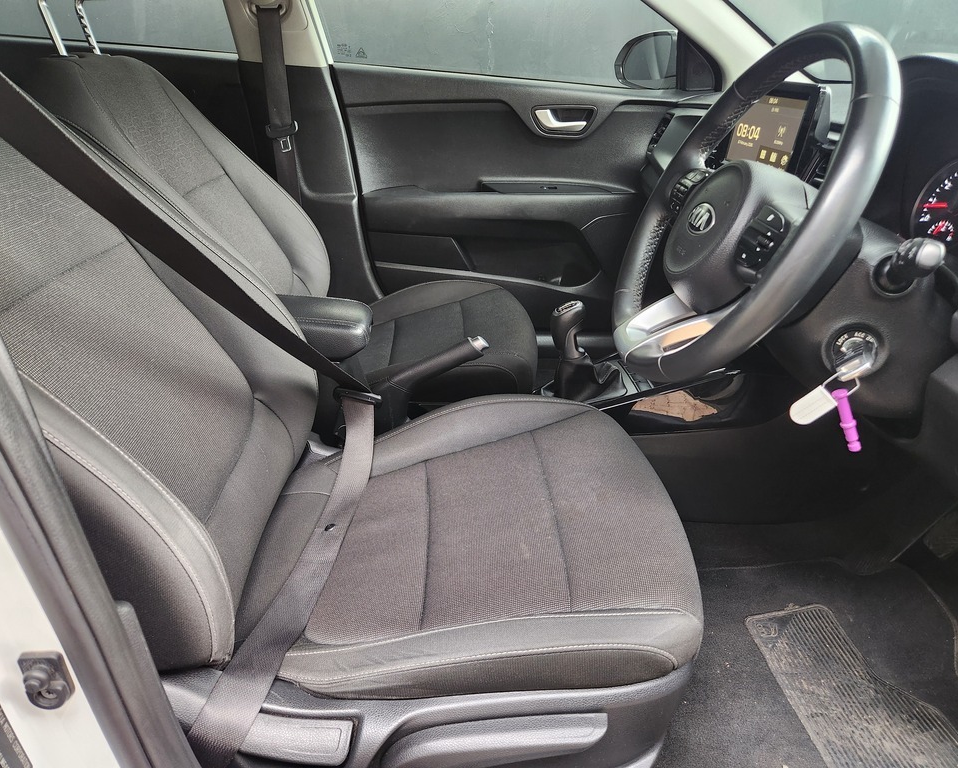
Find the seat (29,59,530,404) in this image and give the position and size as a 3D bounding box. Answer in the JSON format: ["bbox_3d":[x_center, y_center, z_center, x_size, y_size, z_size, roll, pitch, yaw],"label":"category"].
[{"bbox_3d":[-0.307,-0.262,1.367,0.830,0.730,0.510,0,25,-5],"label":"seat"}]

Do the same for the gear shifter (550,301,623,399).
[{"bbox_3d":[0.177,-0.054,1.105,0.120,0.165,0.095,0,25,-5],"label":"gear shifter"}]

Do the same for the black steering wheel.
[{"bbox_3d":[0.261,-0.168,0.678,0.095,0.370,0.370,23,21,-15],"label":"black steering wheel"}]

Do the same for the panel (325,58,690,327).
[{"bbox_3d":[0.121,-0.411,1.643,0.880,0.600,0.130,0,25,-5],"label":"panel"}]

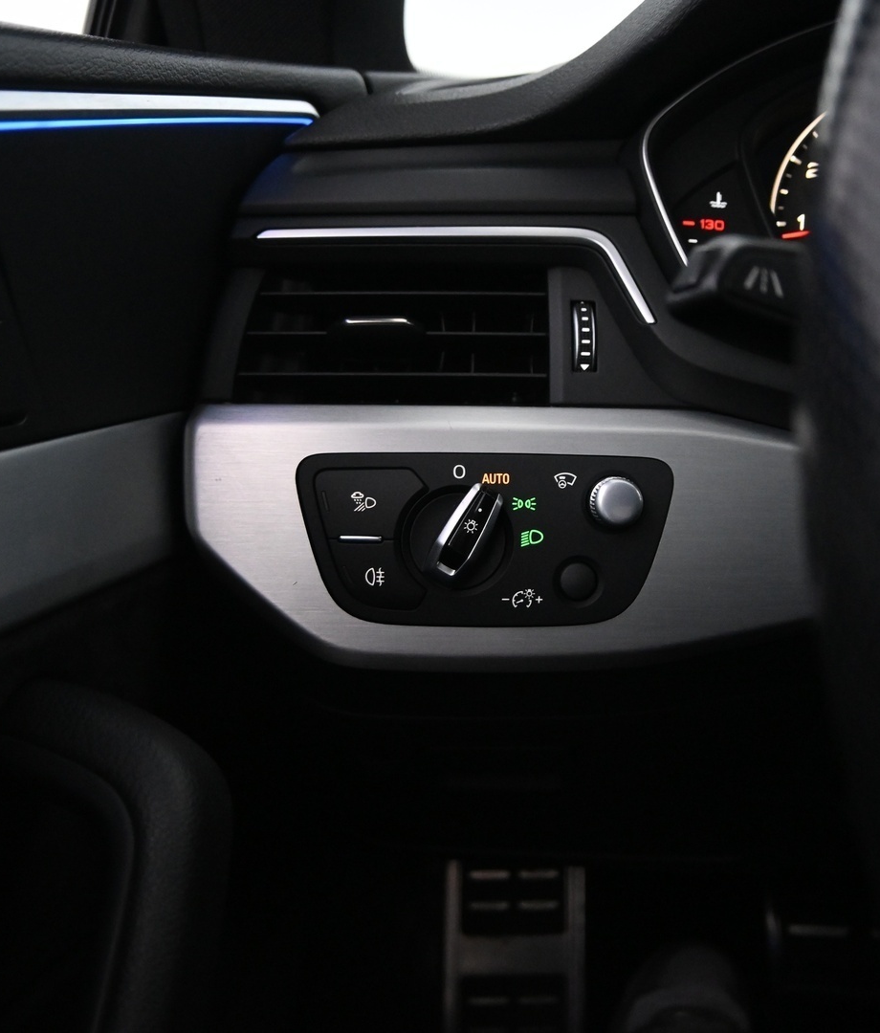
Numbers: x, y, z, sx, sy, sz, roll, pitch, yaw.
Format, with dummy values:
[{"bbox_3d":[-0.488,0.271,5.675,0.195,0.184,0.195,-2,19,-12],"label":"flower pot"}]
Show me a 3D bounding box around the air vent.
[{"bbox_3d":[-0.015,-0.055,0.975,0.096,0.041,0.030,0,8,2],"label":"air vent"}]

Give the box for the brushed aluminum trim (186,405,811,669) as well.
[{"bbox_3d":[0.024,0.006,0.960,0.200,0.076,0.040,0,8,2],"label":"brushed aluminum trim"}]

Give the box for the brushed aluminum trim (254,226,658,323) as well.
[{"bbox_3d":[0.005,-0.073,0.975,0.122,0.028,0.020,0,8,2],"label":"brushed aluminum trim"}]

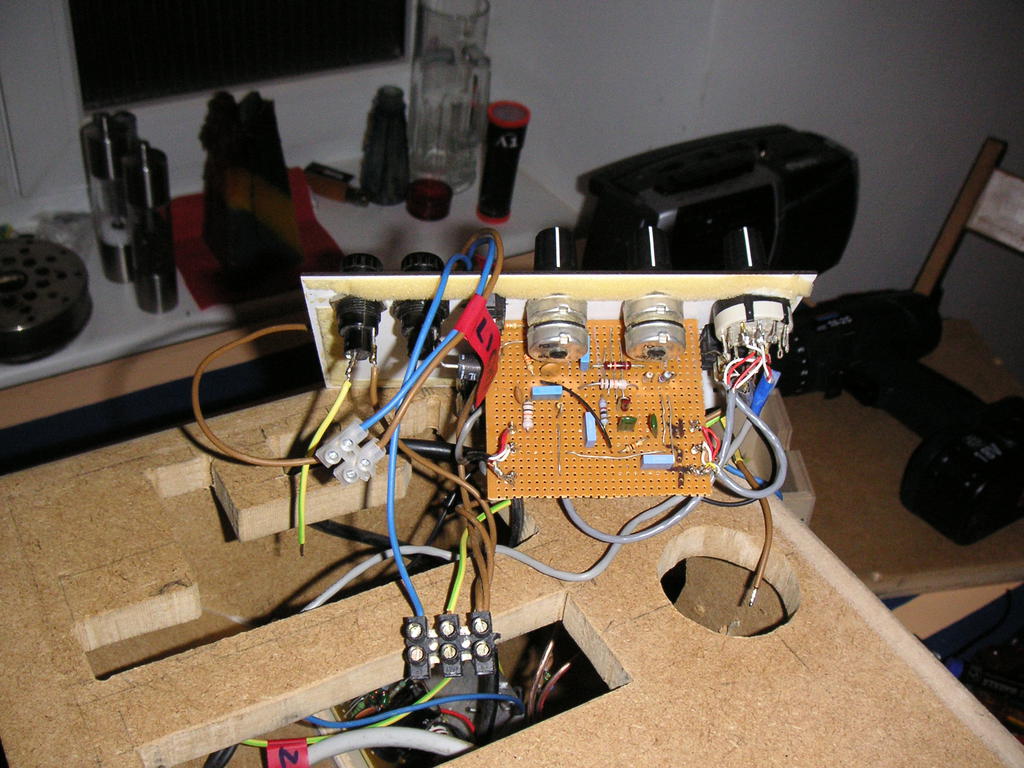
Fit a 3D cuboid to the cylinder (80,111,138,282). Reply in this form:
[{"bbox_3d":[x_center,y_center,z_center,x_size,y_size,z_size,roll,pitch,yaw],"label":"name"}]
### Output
[{"bbox_3d":[-0.408,-0.192,1.159,0.045,0.184,0.045,-16,45,-27],"label":"cylinder"}]

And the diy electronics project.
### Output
[{"bbox_3d":[-0.002,0.021,0.370,0.195,0.120,0.148,4,39,-6],"label":"diy electronics project"}]

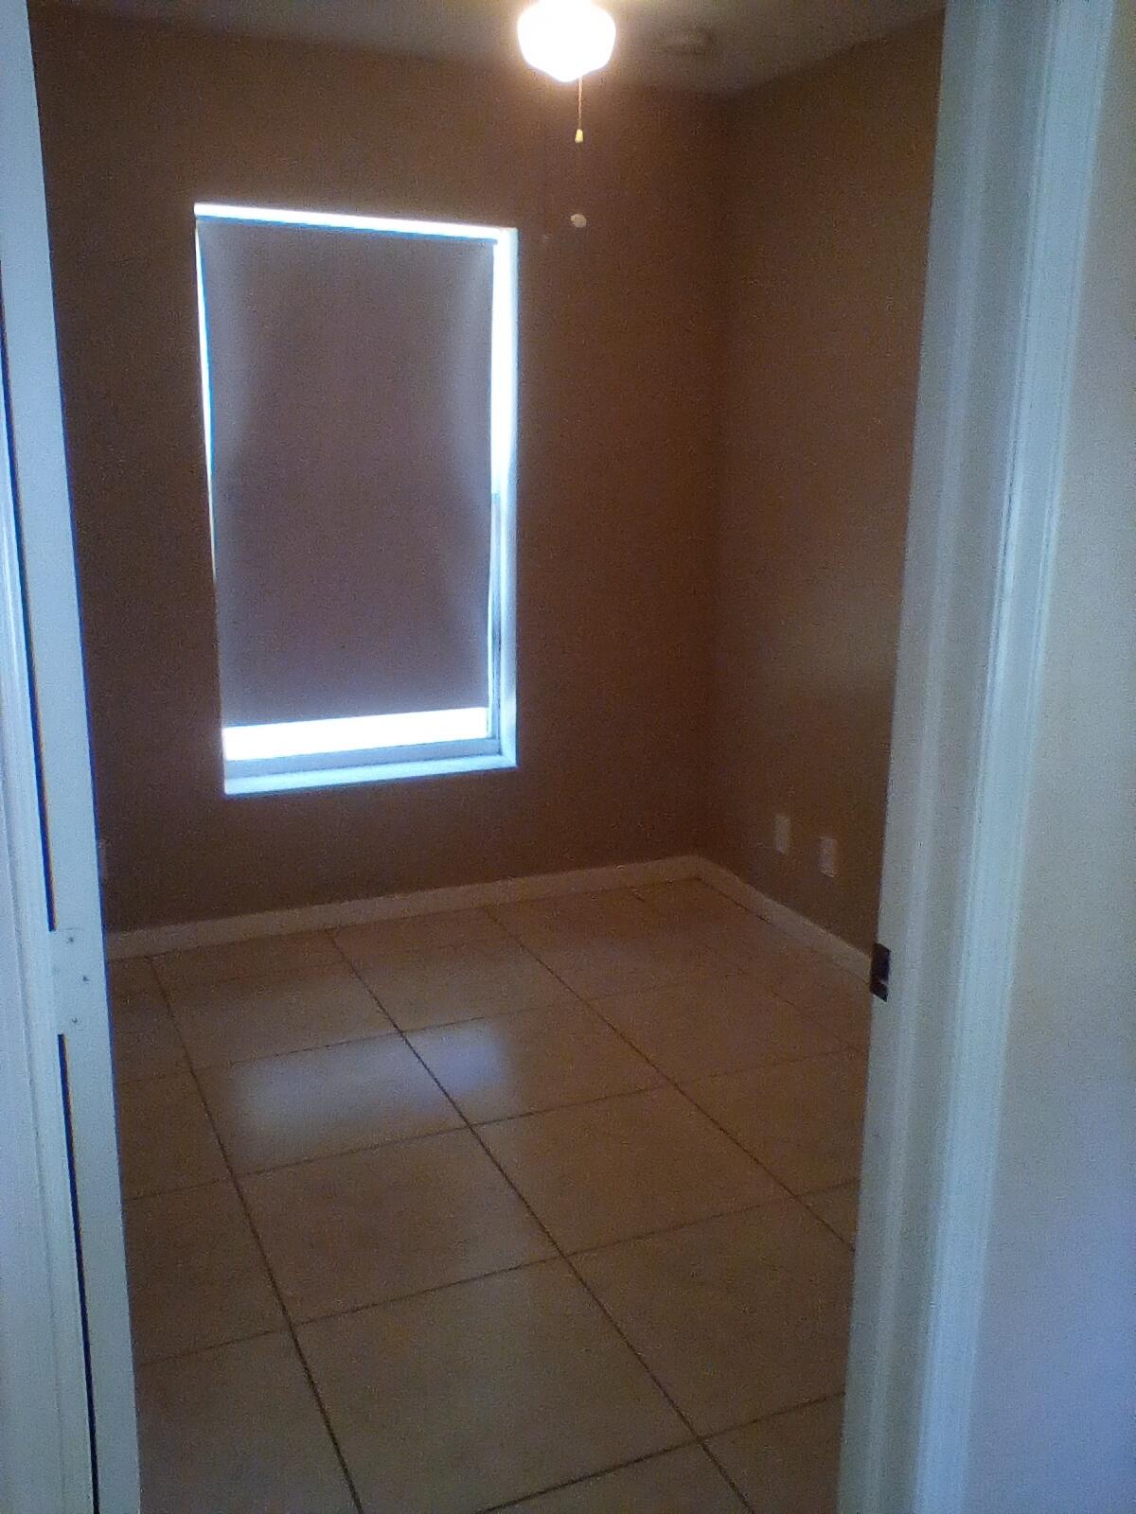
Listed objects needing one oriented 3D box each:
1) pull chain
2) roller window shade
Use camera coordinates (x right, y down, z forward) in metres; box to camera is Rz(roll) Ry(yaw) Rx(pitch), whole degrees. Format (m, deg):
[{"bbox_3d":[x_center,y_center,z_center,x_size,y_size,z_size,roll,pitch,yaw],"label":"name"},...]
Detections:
[{"bbox_3d":[0.020,-1.093,2.462,0.027,0.253,0.027,1,14,0],"label":"pull chain"},{"bbox_3d":[-0.593,-0.782,3.874,0.840,1.375,0.050,-6,15,-23],"label":"roller window shade"}]

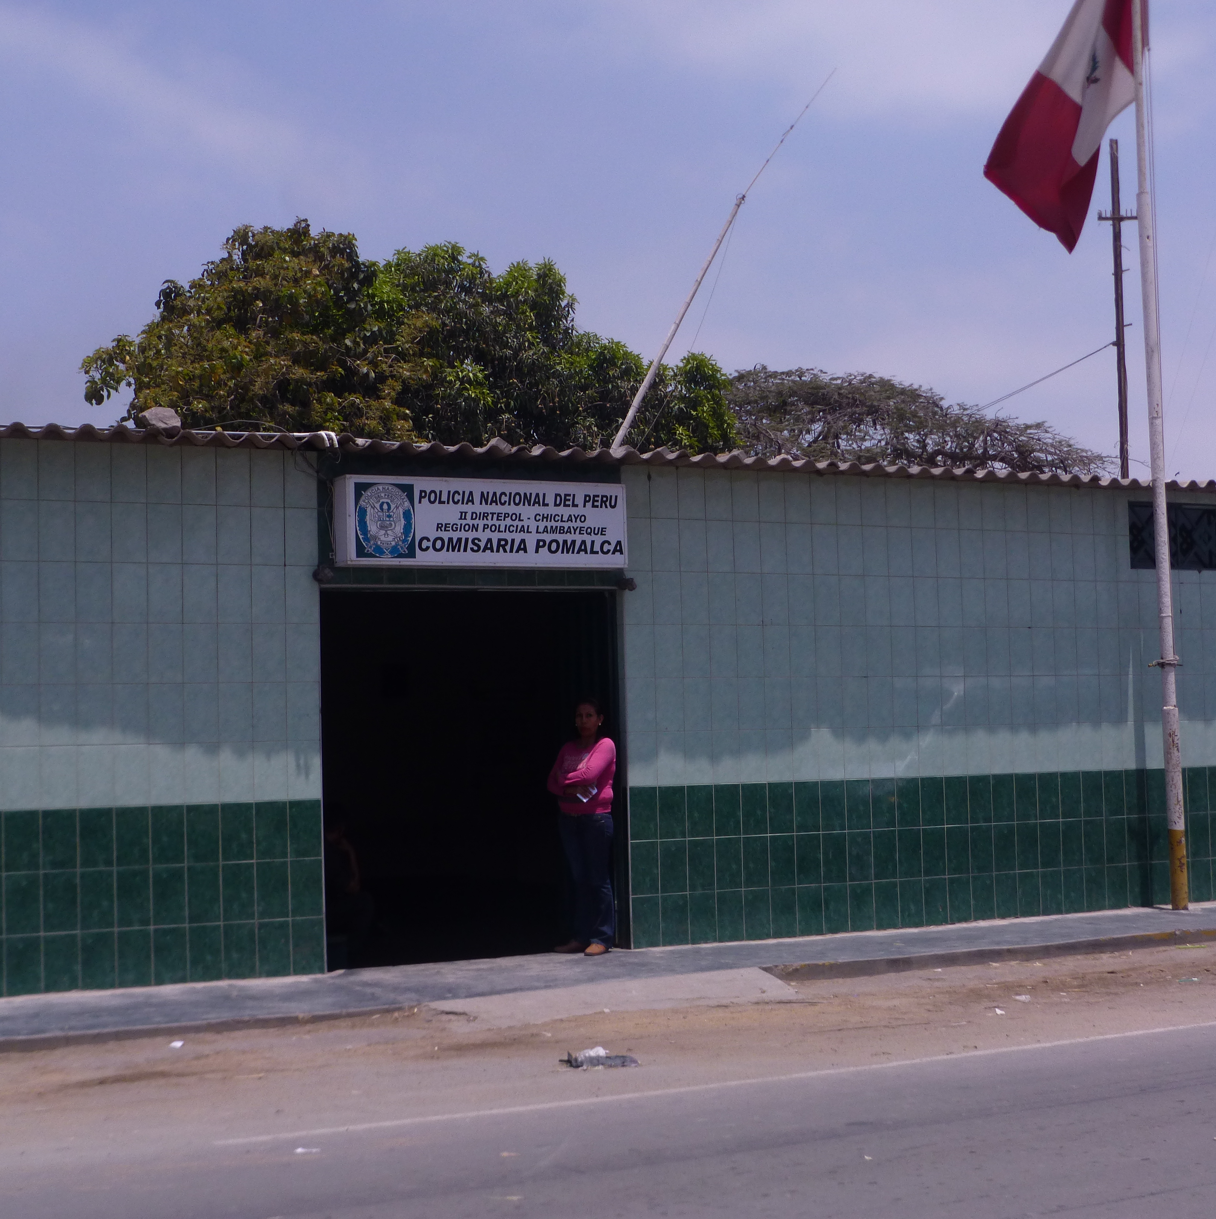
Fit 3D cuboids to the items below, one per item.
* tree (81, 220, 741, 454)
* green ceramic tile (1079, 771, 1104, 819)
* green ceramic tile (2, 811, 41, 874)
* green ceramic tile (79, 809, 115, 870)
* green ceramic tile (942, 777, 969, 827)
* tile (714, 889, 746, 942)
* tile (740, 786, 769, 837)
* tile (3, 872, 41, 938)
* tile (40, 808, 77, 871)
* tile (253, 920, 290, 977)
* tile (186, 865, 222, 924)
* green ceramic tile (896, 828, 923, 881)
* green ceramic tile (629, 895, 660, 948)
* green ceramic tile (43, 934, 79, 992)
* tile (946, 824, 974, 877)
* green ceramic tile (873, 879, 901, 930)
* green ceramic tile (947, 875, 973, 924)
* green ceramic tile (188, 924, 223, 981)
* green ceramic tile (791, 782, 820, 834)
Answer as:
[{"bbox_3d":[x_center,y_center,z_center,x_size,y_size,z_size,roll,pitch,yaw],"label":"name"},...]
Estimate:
[{"bbox_3d":[-2.005,-0.651,22.479,6.600,6.599,5.800,-1,-3,-5],"label":"tree"},{"bbox_3d":[3.375,1.289,15.367,0.200,0.330,0.010,1,-4,-30],"label":"green ceramic tile"},{"bbox_3d":[-3.135,1.240,11.808,0.201,0.332,0.009,1,-4,-30],"label":"green ceramic tile"},{"bbox_3d":[-2.725,1.221,11.761,0.198,0.326,0.010,1,-4,-30],"label":"green ceramic tile"},{"bbox_3d":[2.229,1.225,14.107,0.192,0.314,0.010,1,-4,-31],"label":"green ceramic tile"},{"bbox_3d":[0.763,1.912,13.814,0.202,0.328,0.010,1,-4,-31],"label":"tile"},{"bbox_3d":[0.928,1.266,13.983,0.201,0.332,0.009,1,-4,-30],"label":"tile"},{"bbox_3d":[-3.098,1.562,11.689,0.196,0.330,0.010,0,-4,-29],"label":"tile"},{"bbox_3d":[-2.960,1.241,11.910,0.201,0.332,0.009,1,-4,-30],"label":"tile"},{"bbox_3d":[-1.882,1.910,12.453,0.198,0.312,0.010,0,-4,-29],"label":"tile"},{"bbox_3d":[-2.224,1.567,12.150,0.200,0.330,0.010,1,-4,-30],"label":"tile"},{"bbox_3d":[1.995,1.606,14.556,0.199,0.330,0.010,0,-4,-29],"label":"green ceramic tile"},{"bbox_3d":[0.239,1.916,13.545,0.198,0.317,0.010,0,-4,-29],"label":"green ceramic tile"},{"bbox_3d":[-2.950,1.903,11.894,0.202,0.328,0.010,1,-4,-30],"label":"green ceramic tile"},{"bbox_3d":[2.344,1.609,14.752,0.200,0.330,0.010,0,-4,-29],"label":"tile"},{"bbox_3d":[1.826,1.934,14.456,0.202,0.328,0.010,1,-4,-31],"label":"green ceramic tile"},{"bbox_3d":[2.320,1.917,14.578,0.198,0.306,0.010,1,-4,-30],"label":"green ceramic tile"},{"bbox_3d":[-2.190,1.870,12.017,0.198,0.306,0.010,1,-4,-30],"label":"green ceramic tile"},{"bbox_3d":[1.290,1.280,14.262,0.198,0.330,0.010,0,-4,-29],"label":"green ceramic tile"}]

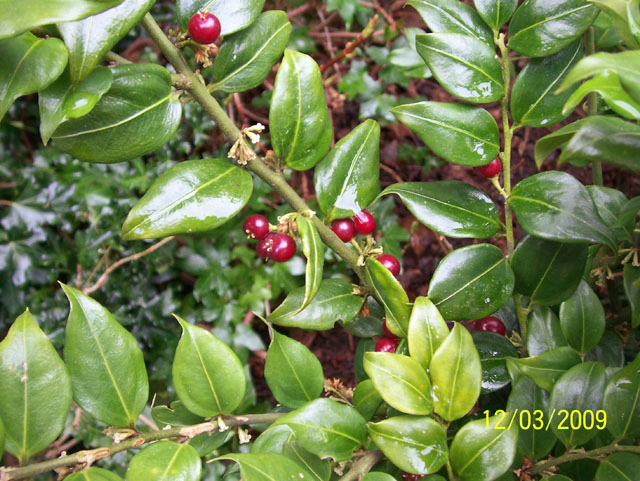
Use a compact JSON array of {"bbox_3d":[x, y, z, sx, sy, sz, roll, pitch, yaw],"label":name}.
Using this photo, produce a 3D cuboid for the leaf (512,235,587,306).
[{"bbox_3d":[0.093,0.011,0.283,0.030,0.006,0.035,31,90,9],"label":"leaf"}]

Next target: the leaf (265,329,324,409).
[{"bbox_3d":[-0.012,0.050,0.275,0.021,0.037,0.006,-33,16,-10],"label":"leaf"}]

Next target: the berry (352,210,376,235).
[{"bbox_3d":[0.017,-0.007,0.270,0.009,0.009,0.009,0,41,0],"label":"berry"}]

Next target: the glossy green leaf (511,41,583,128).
[{"bbox_3d":[0.101,-0.069,0.305,0.023,0.008,0.055,36,70,8],"label":"glossy green leaf"}]

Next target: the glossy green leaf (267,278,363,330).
[{"bbox_3d":[-0.002,0.028,0.295,0.041,0.008,0.019,-13,61,-8],"label":"glossy green leaf"}]

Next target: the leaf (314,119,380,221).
[{"bbox_3d":[0.009,-0.023,0.225,0.020,0.008,0.038,20,77,15],"label":"leaf"}]

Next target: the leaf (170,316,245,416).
[{"bbox_3d":[-0.036,0.038,0.215,0.021,0.006,0.035,-25,67,-15],"label":"leaf"}]

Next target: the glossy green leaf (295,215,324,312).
[{"bbox_3d":[-0.005,0.008,0.265,0.008,0.014,0.037,11,70,-32],"label":"glossy green leaf"}]

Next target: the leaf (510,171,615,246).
[{"bbox_3d":[0.084,-0.008,0.241,0.039,0.008,0.025,27,69,4],"label":"leaf"}]

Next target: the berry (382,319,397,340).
[{"bbox_3d":[0.033,0.039,0.315,0.011,0.011,0.011,0,40,0],"label":"berry"}]

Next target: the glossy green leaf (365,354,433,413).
[{"bbox_3d":[0.024,0.043,0.212,0.028,0.006,0.015,38,76,15],"label":"glossy green leaf"}]

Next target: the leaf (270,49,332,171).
[{"bbox_3d":[-0.007,-0.047,0.252,0.023,0.042,0.007,1,8,0],"label":"leaf"}]

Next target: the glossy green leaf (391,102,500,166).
[{"bbox_3d":[0.042,-0.036,0.235,0.039,0.008,0.020,21,72,11],"label":"glossy green leaf"}]

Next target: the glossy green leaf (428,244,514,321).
[{"bbox_3d":[0.057,0.016,0.265,0.037,0.007,0.028,-30,73,-9],"label":"glossy green leaf"}]

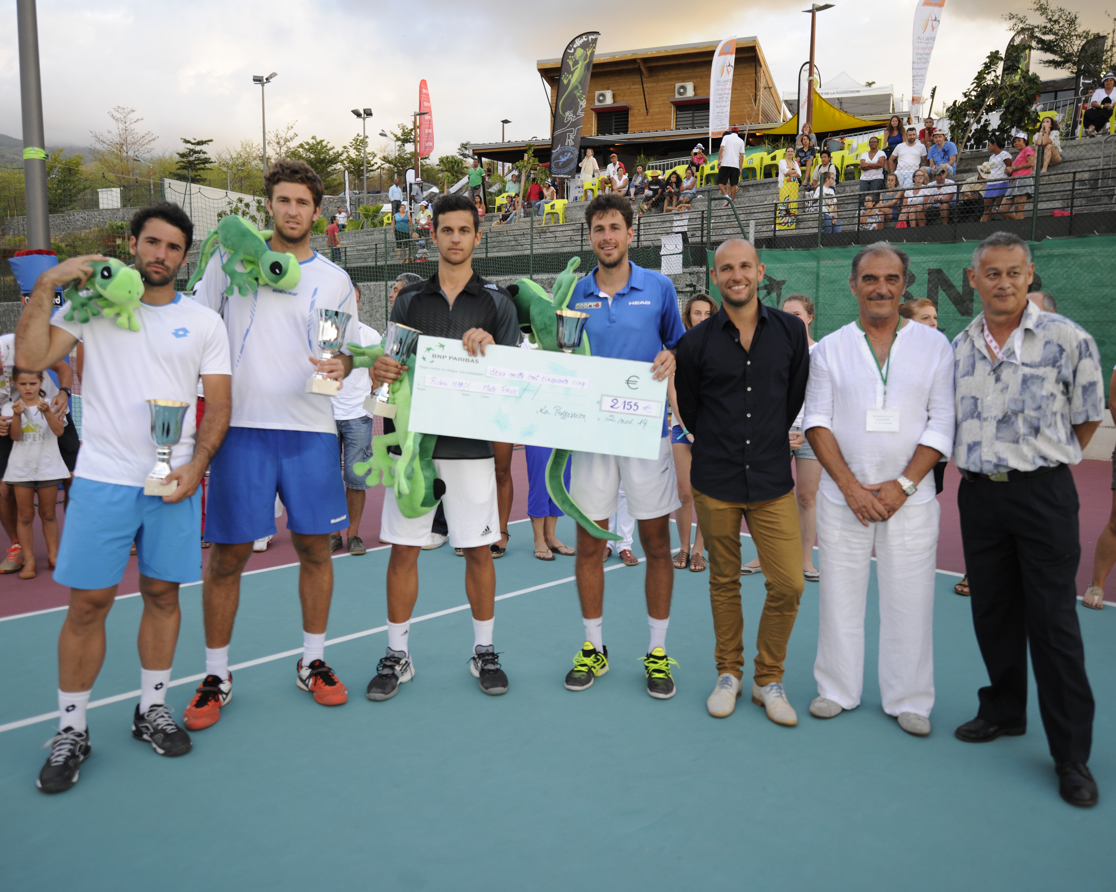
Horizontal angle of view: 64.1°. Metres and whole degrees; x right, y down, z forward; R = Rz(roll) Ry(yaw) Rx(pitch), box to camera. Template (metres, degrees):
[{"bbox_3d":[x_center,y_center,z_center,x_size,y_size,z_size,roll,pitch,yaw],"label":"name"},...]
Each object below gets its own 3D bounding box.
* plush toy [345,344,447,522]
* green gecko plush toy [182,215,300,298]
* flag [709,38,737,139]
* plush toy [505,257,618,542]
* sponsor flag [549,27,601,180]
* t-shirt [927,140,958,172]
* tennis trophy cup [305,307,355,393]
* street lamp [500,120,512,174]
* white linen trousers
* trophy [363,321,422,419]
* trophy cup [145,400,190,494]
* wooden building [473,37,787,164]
[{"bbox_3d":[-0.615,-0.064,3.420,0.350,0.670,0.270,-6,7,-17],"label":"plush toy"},{"bbox_3d":[-1.124,-0.680,3.170,0.390,0.230,0.270,29,20,33],"label":"green gecko plush toy"},{"bbox_3d":[4.592,-9.974,24.800,0.720,2.750,0.100,3,7,22],"label":"flag"},{"bbox_3d":[0.002,-0.182,3.450,0.440,1.020,0.280,1,7,0],"label":"plush toy"},{"bbox_3d":[0.565,-11.161,29.200,1.300,4.800,0.100,10,7,10],"label":"sponsor flag"},{"bbox_3d":[7.039,-5.303,16.300,0.520,0.580,0.380,6,8,36],"label":"t-shirt"},{"bbox_3d":[-0.800,-0.323,3.103,0.123,0.288,0.123,10,7,-2],"label":"tennis trophy cup"},{"bbox_3d":[-3.229,-17.989,55.250,0.750,4.350,0.750,3,7,20],"label":"street lamp"},{"bbox_3d":[1.205,0.530,3.385,0.450,0.940,0.320,3,7,17],"label":"white linen trousers"},{"bbox_3d":[-0.615,-0.280,3.320,0.128,0.330,0.128,17,3,11],"label":"trophy"},{"bbox_3d":[-1.194,0.011,2.706,0.122,0.285,0.122,5,11,-25],"label":"trophy cup"},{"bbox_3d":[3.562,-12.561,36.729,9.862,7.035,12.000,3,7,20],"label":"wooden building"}]

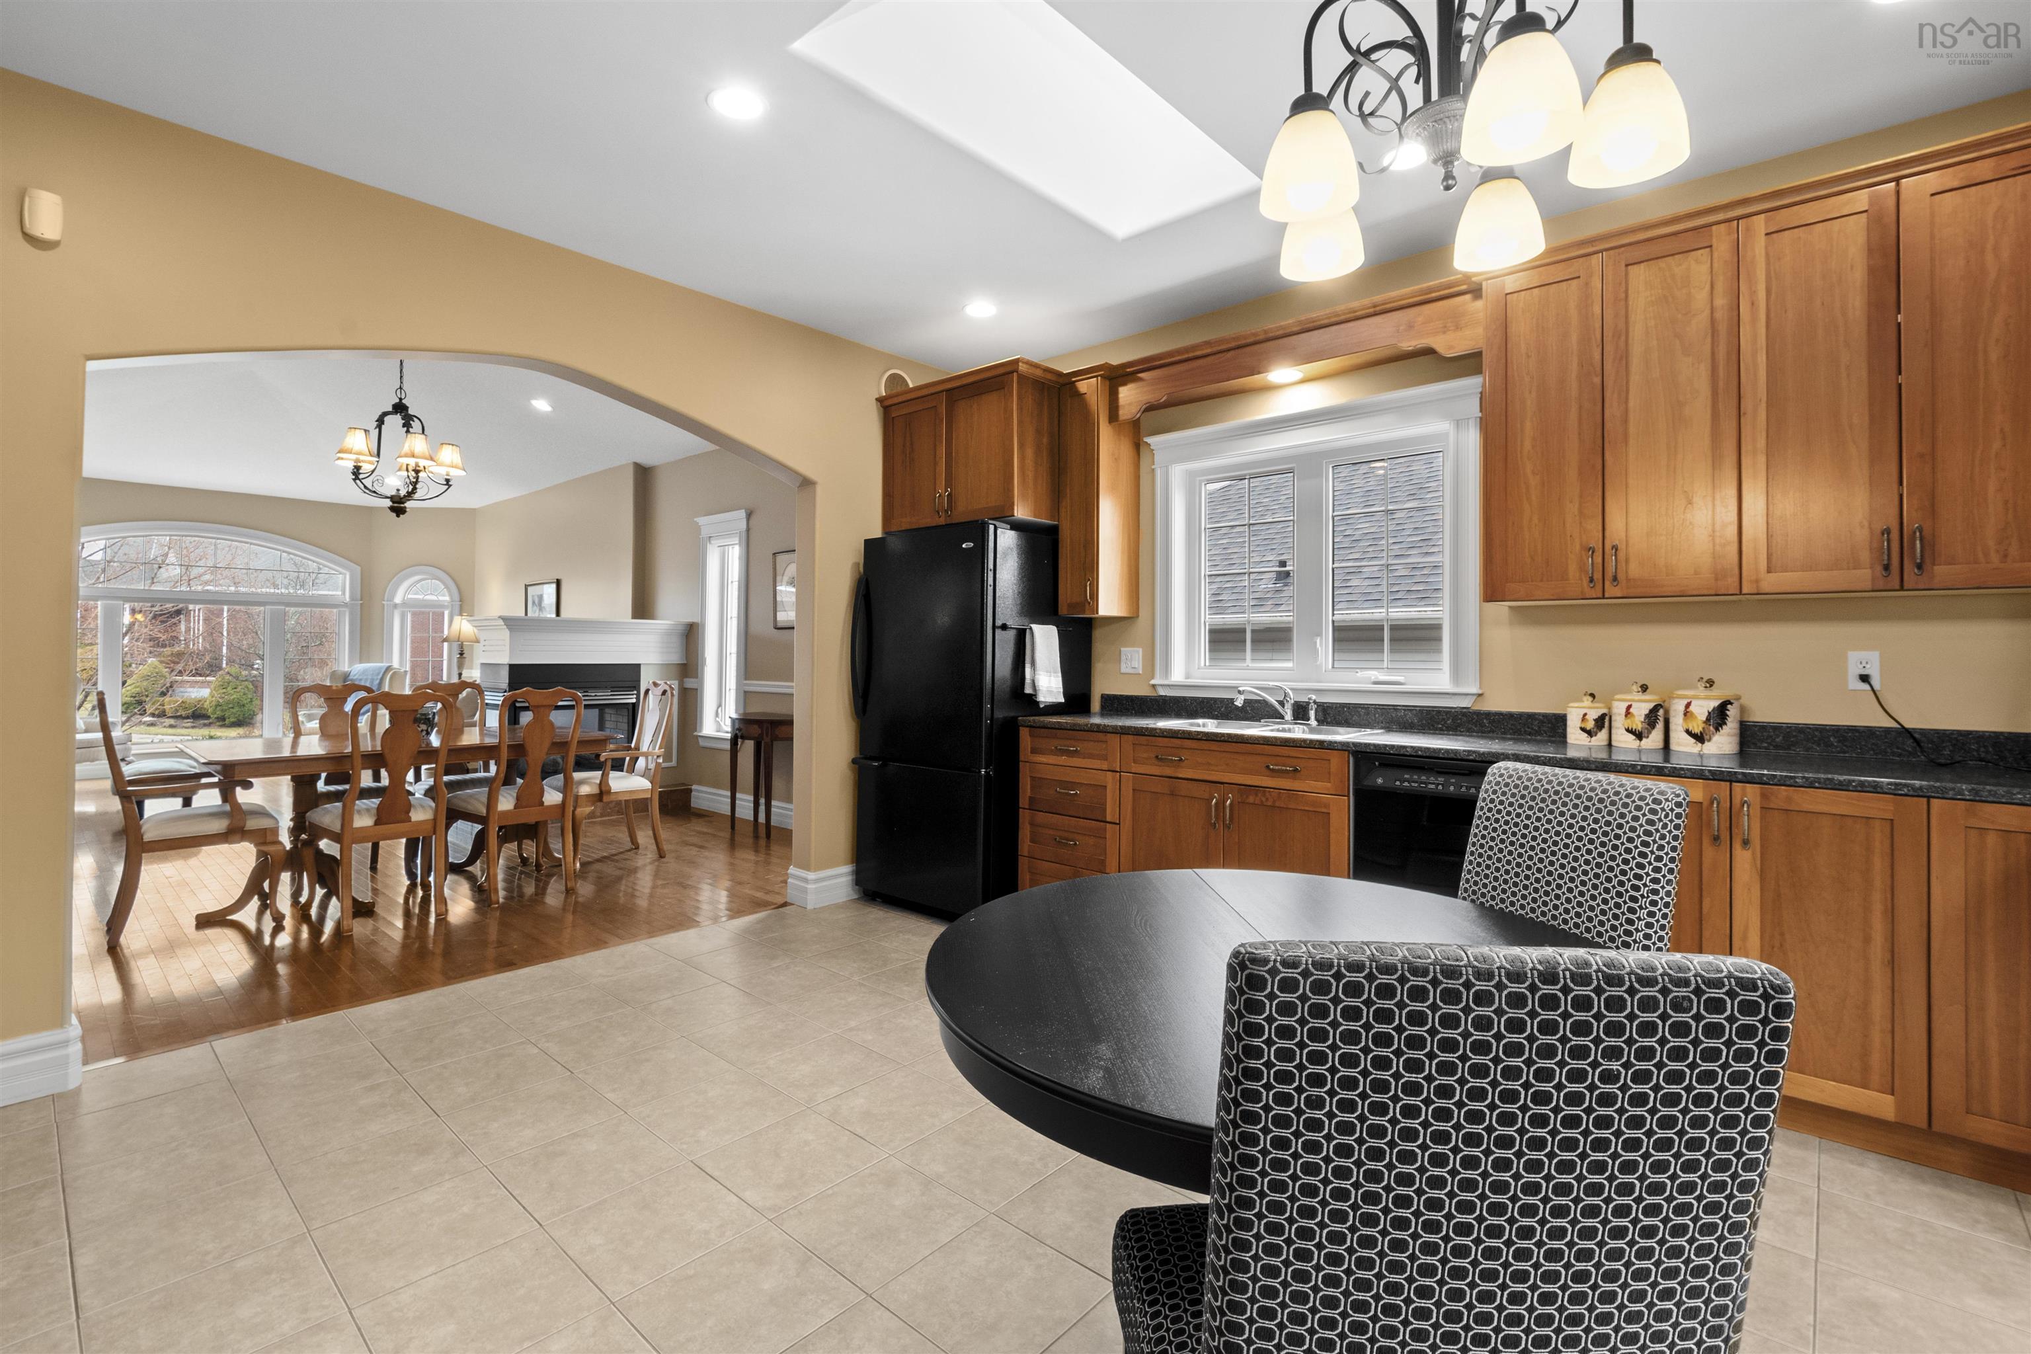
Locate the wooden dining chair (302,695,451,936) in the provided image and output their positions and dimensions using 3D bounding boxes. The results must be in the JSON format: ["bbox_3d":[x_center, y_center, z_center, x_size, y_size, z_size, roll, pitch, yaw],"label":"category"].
[{"bbox_3d":[-2.899,0.573,3.867,0.570,1.020,0.490,2,2,42],"label":"wooden dining chair"}]

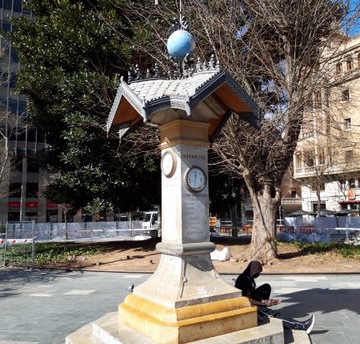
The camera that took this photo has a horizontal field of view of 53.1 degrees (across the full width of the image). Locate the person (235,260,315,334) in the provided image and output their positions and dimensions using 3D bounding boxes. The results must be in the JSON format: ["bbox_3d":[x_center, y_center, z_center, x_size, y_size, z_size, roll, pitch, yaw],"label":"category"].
[{"bbox_3d":[1.295,1.764,5.196,1.020,0.973,0.565,0,-8,-3],"label":"person"}]

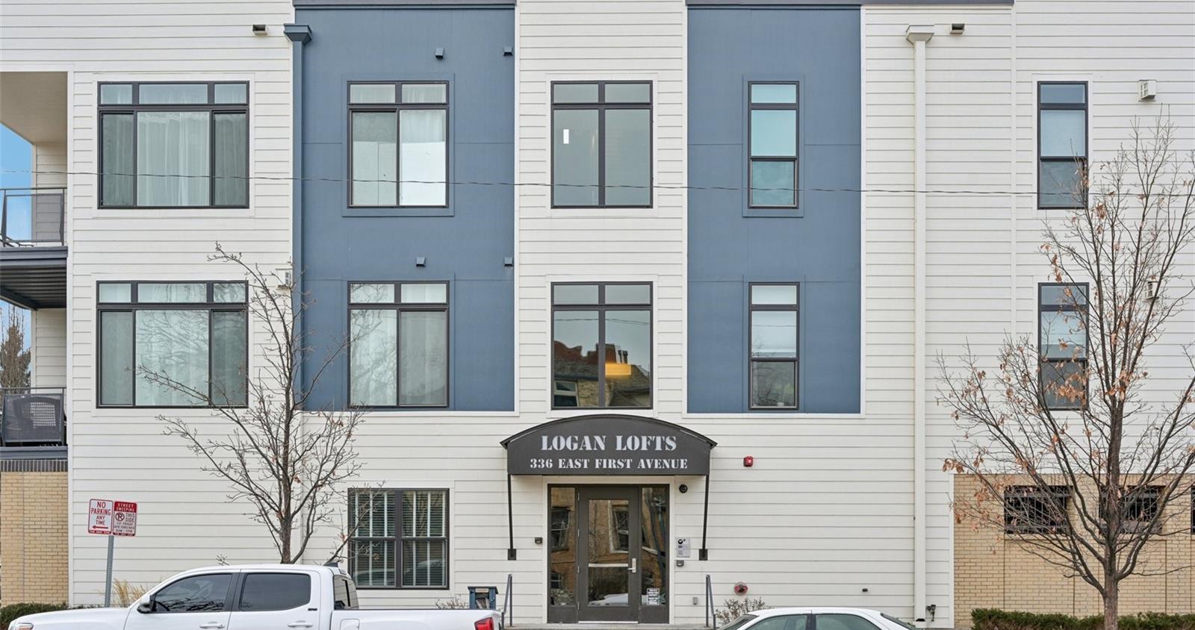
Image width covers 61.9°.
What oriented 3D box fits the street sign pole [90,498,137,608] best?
[{"bbox_3d":[-6.440,3.700,13.100,0.610,2.600,0.080,3,0,0],"label":"street sign pole"}]

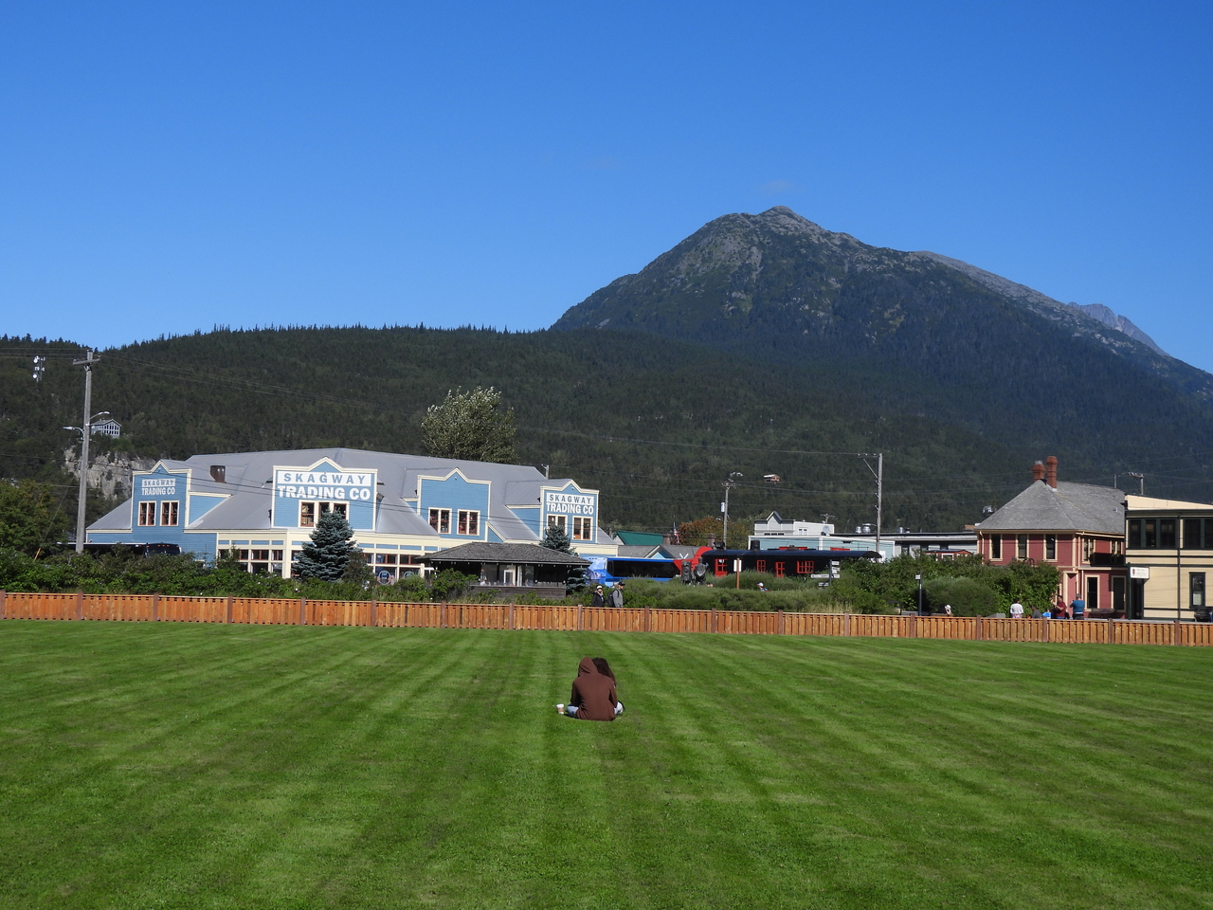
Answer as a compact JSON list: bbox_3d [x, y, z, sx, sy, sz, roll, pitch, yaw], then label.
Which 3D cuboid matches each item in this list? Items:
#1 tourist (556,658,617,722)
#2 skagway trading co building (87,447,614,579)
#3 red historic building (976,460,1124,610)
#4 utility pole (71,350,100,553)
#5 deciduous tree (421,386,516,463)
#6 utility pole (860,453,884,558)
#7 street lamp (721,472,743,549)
[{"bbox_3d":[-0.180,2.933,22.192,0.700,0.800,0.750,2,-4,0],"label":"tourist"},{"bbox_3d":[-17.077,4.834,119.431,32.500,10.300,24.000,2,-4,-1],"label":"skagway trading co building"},{"bbox_3d":[33.549,6.264,127.543,8.000,11.200,15.500,-1,-5,30],"label":"red historic building"},{"bbox_3d":[-23.913,1.034,80.089,2.400,11.700,0.400,-3,-6,45],"label":"utility pole"},{"bbox_3d":[-12.185,3.325,156.151,8.700,19.000,8.700,2,-4,0],"label":"deciduous tree"},{"bbox_3d":[18.797,5.717,126.670,2.200,11.700,0.400,-3,-6,45],"label":"utility pole"},{"bbox_3d":[10.789,7.365,149.887,2.000,11.350,0.600,2,-4,0],"label":"street lamp"}]

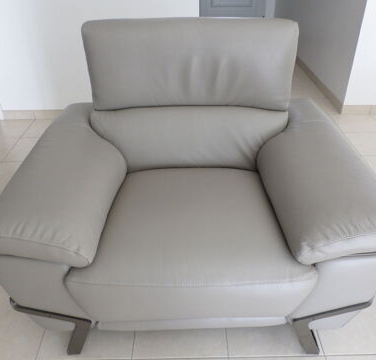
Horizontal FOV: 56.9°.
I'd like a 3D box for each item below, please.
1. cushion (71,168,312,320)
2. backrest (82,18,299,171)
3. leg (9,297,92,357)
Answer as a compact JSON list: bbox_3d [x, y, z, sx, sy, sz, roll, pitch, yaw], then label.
[{"bbox_3d":[0.008,0.190,1.239,0.676,0.220,0.628,-1,35,0],"label":"cushion"},{"bbox_3d":[0.014,-0.334,1.397,0.787,0.543,0.293,-1,35,0],"label":"backrest"},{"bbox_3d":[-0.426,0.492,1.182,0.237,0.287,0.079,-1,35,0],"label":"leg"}]

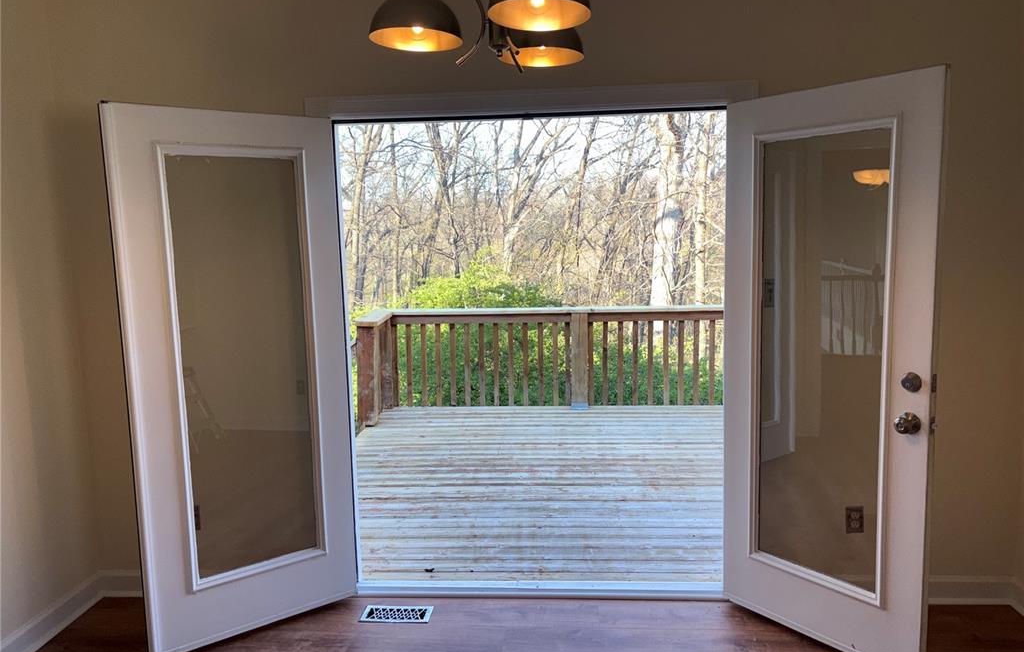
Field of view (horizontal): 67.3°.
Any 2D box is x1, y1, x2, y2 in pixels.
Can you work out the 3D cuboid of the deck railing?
[{"bbox_3d":[0.430,0.321,6.636,3.363,0.944,0.853,-1,7,4],"label":"deck railing"}]

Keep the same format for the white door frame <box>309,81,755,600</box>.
[{"bbox_3d":[0.092,0.115,3.234,1.782,2.123,0.161,-1,7,4],"label":"white door frame"}]

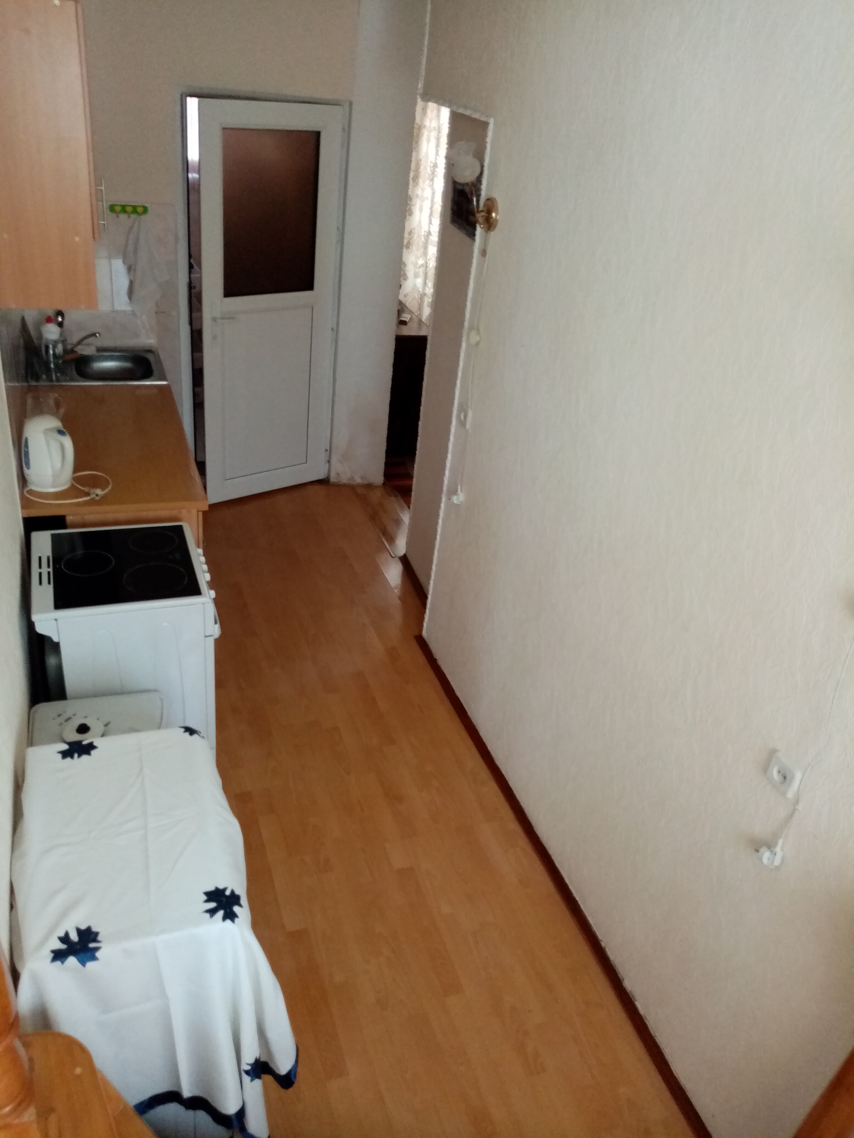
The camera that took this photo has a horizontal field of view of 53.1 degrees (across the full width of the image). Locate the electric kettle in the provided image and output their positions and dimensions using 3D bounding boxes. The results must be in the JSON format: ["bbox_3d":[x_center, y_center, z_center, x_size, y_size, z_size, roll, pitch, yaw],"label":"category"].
[{"bbox_3d":[-1.307,-0.400,2.972,0.200,0.235,0.150,19,32,19],"label":"electric kettle"}]

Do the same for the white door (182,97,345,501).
[{"bbox_3d":[-0.825,-1.338,4.565,0.785,2.030,0.055,-16,37,-33],"label":"white door"}]

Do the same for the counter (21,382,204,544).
[{"bbox_3d":[-1.322,-0.170,3.655,0.600,0.850,1.240,-5,33,-21],"label":"counter"}]

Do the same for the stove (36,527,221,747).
[{"bbox_3d":[-0.985,0.351,2.852,0.520,0.850,0.495,-5,33,-21],"label":"stove"}]

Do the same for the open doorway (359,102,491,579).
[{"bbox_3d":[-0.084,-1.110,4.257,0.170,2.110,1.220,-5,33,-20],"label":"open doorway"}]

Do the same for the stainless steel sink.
[{"bbox_3d":[-1.530,-0.916,4.196,0.380,0.170,0.450,-5,33,-21],"label":"stainless steel sink"}]

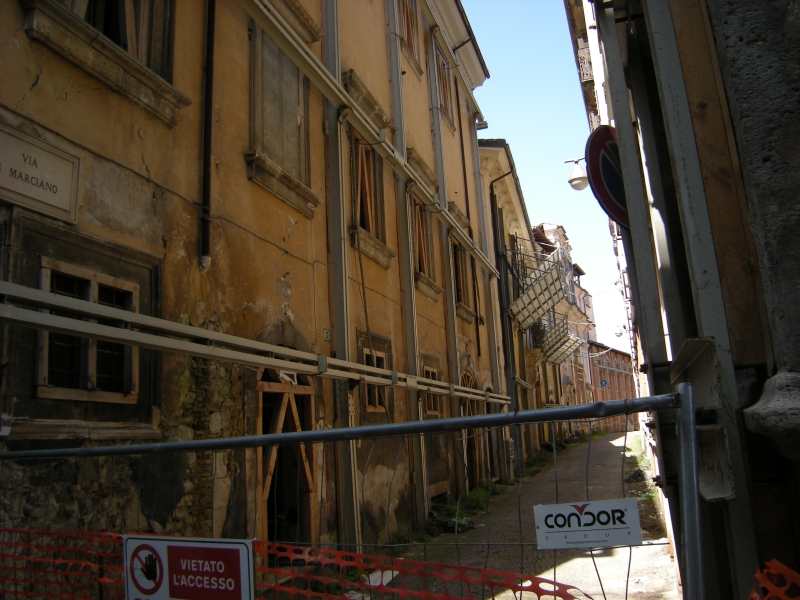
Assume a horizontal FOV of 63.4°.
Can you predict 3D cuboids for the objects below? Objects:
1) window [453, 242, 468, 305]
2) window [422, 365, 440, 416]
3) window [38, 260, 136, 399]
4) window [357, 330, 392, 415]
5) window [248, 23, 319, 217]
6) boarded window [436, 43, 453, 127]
[{"bbox_3d":[1.693,-0.836,18.908,0.250,2.121,1.638,-8,-14,18],"label":"window"},{"bbox_3d":[0.697,2.079,14.719,0.200,1.067,1.050,-8,-14,18],"label":"window"},{"bbox_3d":[-2.626,0.305,5.485,0.200,1.105,1.084,-8,-14,18],"label":"window"},{"bbox_3d":[-0.428,1.338,11.649,0.220,1.420,1.554,-8,-14,18],"label":"window"},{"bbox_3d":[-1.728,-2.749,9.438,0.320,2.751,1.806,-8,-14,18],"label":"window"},{"bbox_3d":[1.379,-6.822,20.435,0.250,2.100,1.470,-8,-14,18],"label":"boarded window"}]

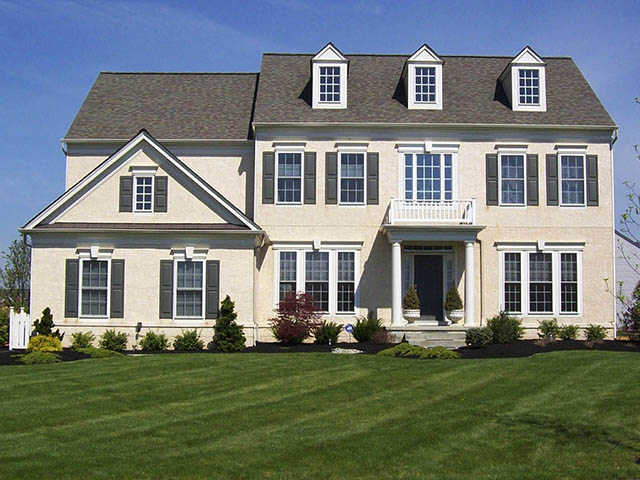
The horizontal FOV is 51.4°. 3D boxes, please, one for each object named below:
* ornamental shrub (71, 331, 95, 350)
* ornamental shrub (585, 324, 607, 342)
[{"bbox_3d":[-6.499,2.750,18.214,0.655,0.543,0.620,0,-3,0],"label":"ornamental shrub"},{"bbox_3d":[8.485,2.880,20.500,0.680,0.560,0.660,0,-5,-1],"label":"ornamental shrub"}]

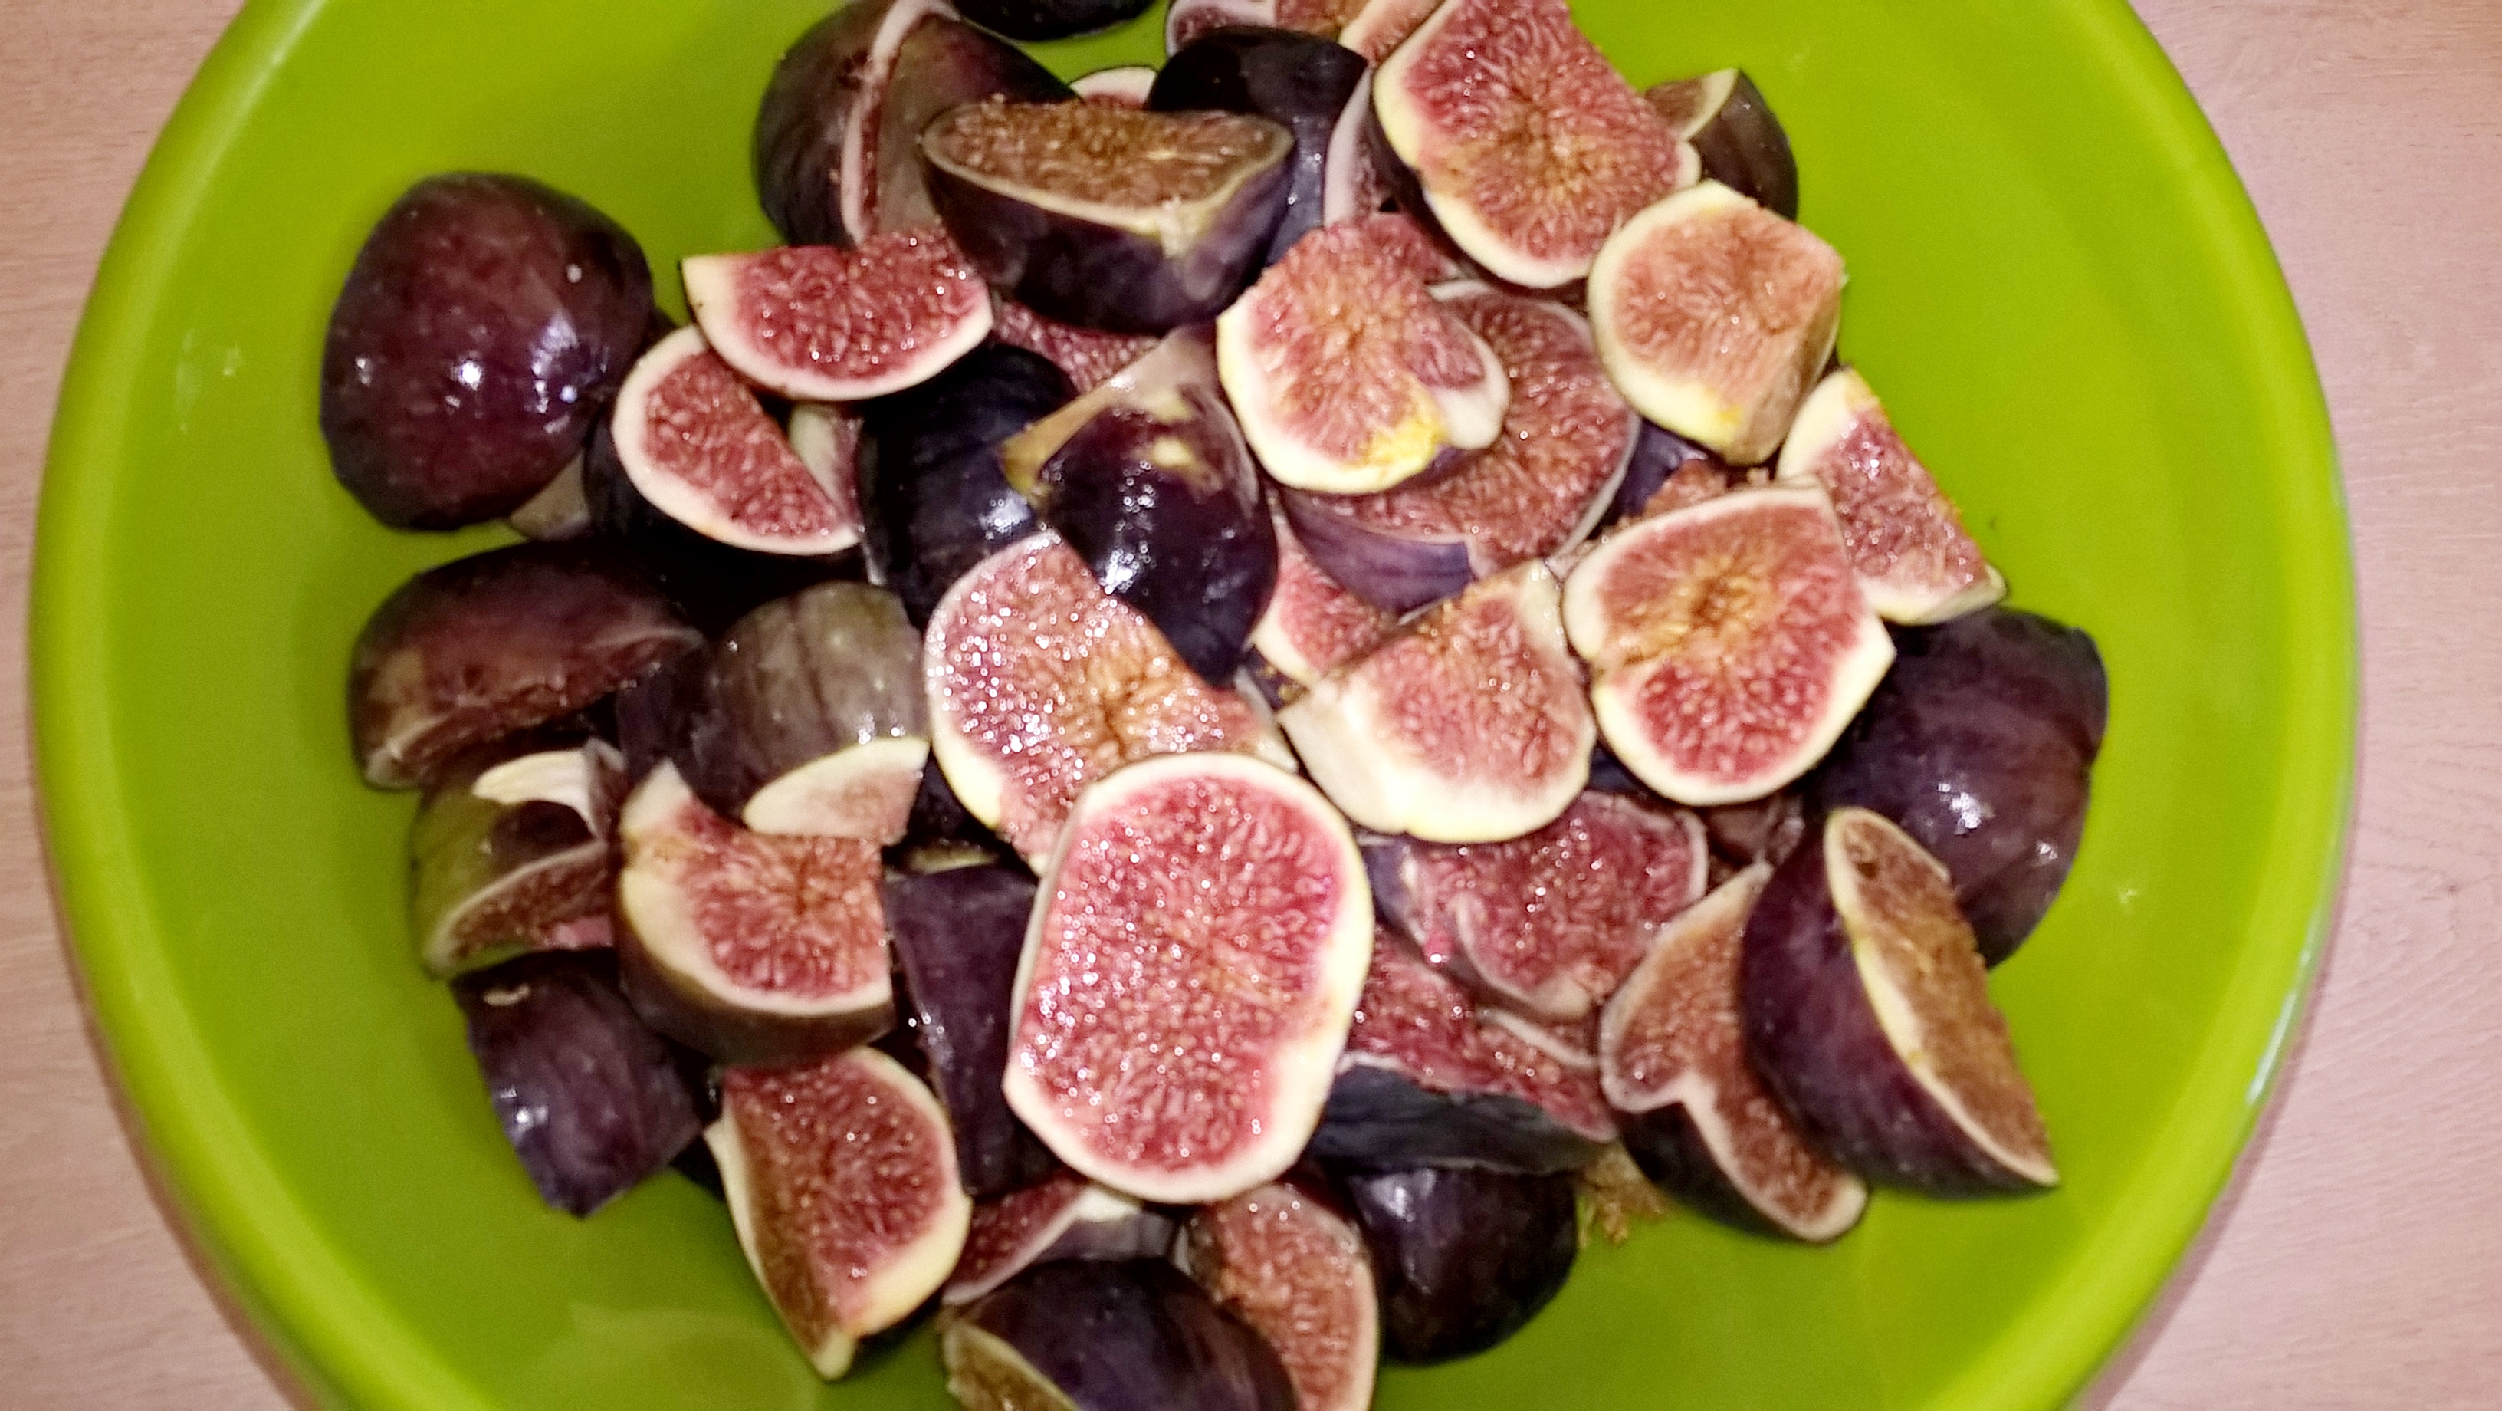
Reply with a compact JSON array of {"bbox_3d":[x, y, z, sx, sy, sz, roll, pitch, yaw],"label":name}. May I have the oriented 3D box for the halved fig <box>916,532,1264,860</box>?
[{"bbox_3d":[-0.022,0.000,0.292,0.049,0.024,0.044,24,78,4],"label":"halved fig"}]

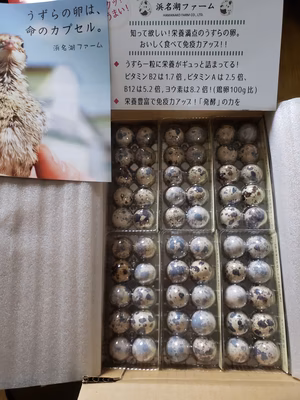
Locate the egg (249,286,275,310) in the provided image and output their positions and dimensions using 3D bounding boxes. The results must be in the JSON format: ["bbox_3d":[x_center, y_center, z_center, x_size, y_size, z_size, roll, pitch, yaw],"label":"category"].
[{"bbox_3d":[0.129,0.112,0.346,0.026,0.032,0.026,-1,75,4],"label":"egg"}]

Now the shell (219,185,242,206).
[{"bbox_3d":[0.099,-0.005,0.369,0.025,0.032,0.025,-1,75,3],"label":"shell"}]

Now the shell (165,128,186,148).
[{"bbox_3d":[0.032,-0.084,0.395,0.025,0.032,0.025,-1,75,3],"label":"shell"}]

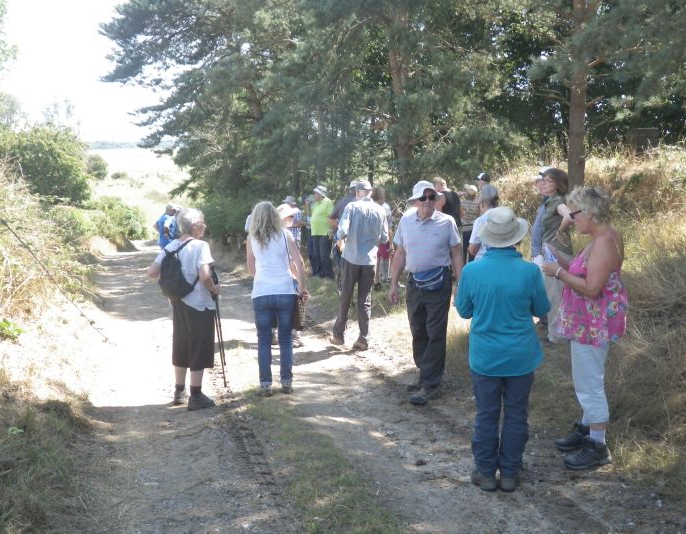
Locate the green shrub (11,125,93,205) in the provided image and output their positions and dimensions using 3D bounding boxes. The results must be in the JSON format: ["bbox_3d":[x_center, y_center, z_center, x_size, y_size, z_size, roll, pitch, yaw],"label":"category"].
[{"bbox_3d":[-11.029,-3.852,26.500,2.700,3.000,2.500,0,8,0],"label":"green shrub"}]

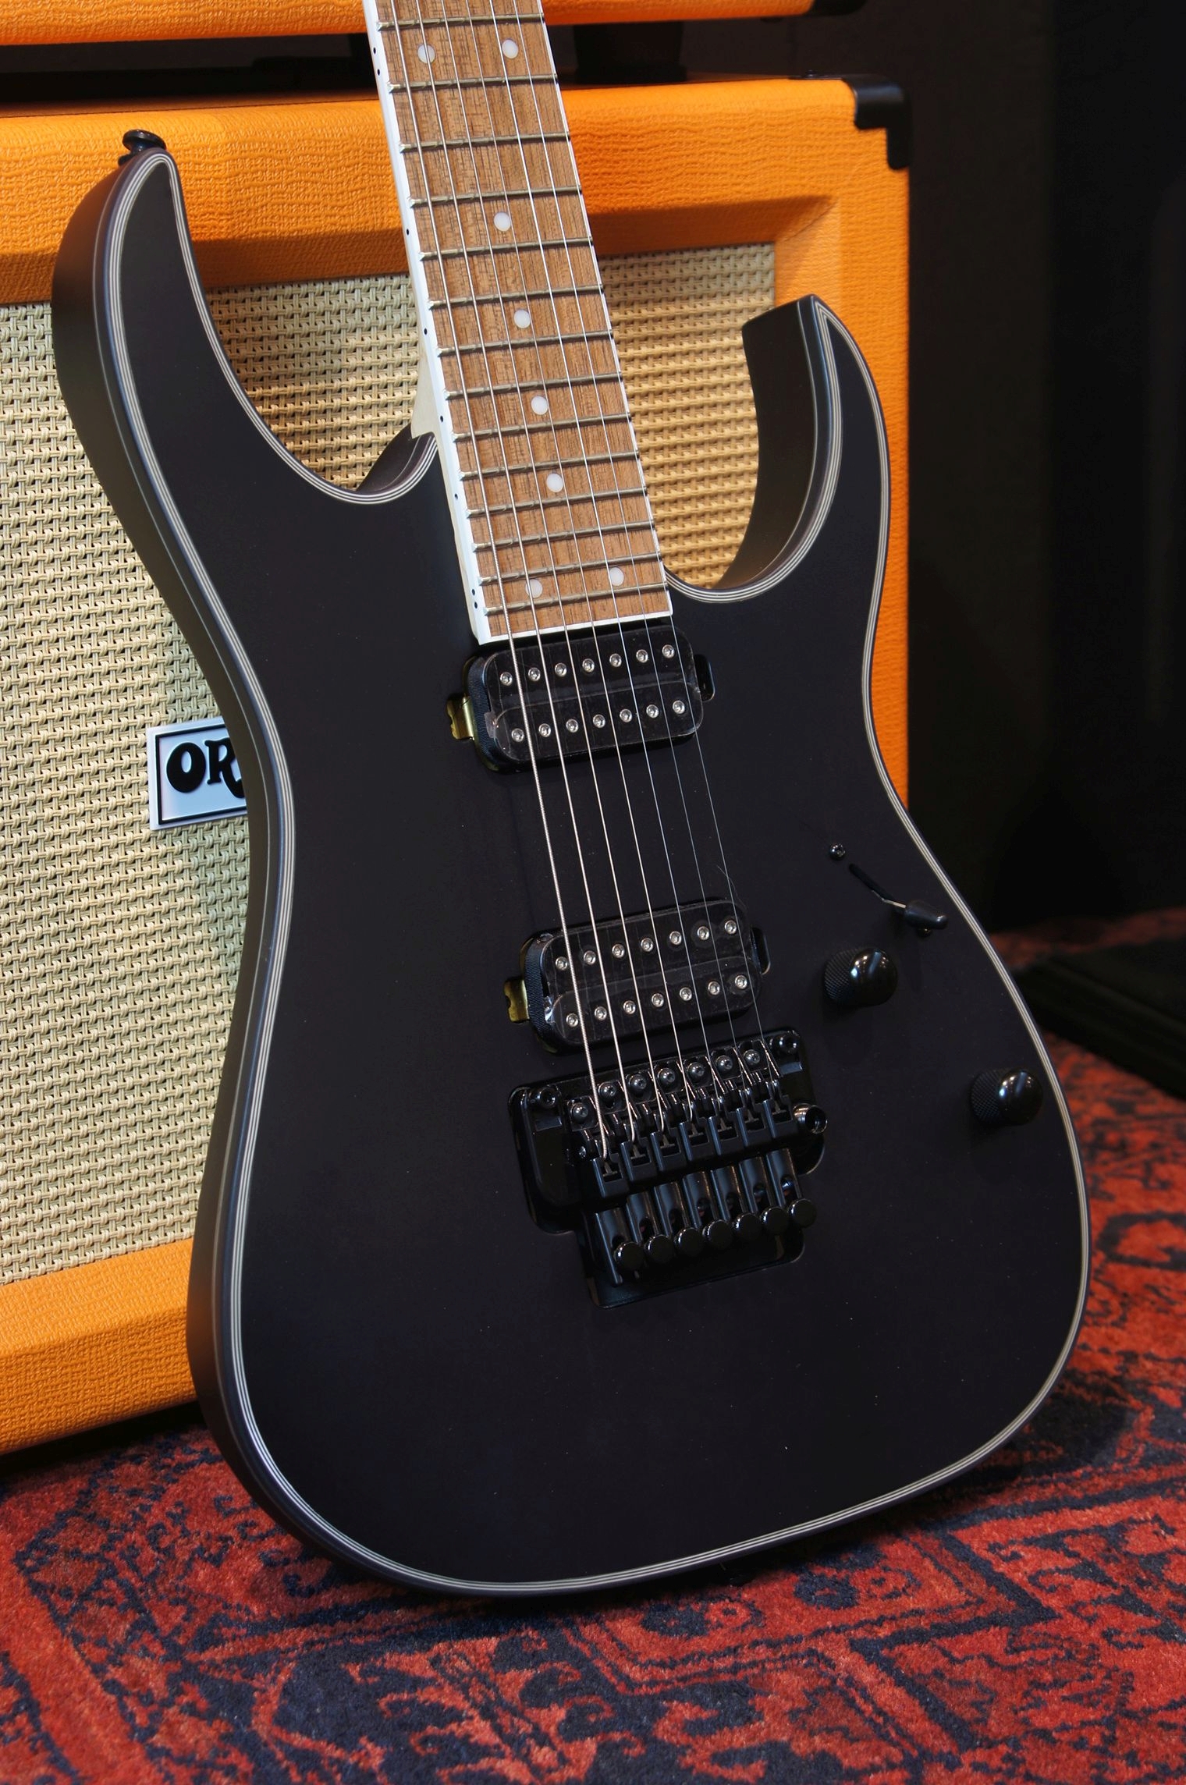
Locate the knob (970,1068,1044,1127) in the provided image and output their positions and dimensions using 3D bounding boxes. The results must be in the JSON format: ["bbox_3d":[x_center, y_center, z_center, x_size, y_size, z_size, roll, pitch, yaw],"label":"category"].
[{"bbox_3d":[0.138,0.068,1.224,0.019,0.019,0.018,-12,1,-33],"label":"knob"}]

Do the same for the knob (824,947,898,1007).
[{"bbox_3d":[0.087,0.027,1.196,0.018,0.018,0.018,-12,1,-33],"label":"knob"}]

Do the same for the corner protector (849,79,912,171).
[{"bbox_3d":[0.102,-0.292,1.401,0.036,0.037,0.035,-12,18,-35],"label":"corner protector"}]

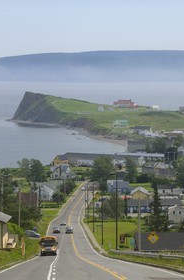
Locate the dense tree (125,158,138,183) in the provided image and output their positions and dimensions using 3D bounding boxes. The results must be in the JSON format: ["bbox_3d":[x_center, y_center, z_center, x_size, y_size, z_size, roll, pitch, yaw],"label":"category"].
[{"bbox_3d":[21.920,16.370,615.000,7.800,14.300,7.800,0,4,0],"label":"dense tree"}]

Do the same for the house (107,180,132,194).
[{"bbox_3d":[13.548,23.461,552.000,11.500,6.800,8.500,0,4,0],"label":"house"}]

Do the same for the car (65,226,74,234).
[{"bbox_3d":[-5.430,22.100,270.000,1.850,1.550,4.600,0,-3,-1],"label":"car"}]

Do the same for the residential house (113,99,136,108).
[{"bbox_3d":[36.925,-40.505,1240.000,25.500,9.800,13.000,0,4,0],"label":"residential house"}]

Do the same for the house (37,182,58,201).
[{"bbox_3d":[-20.278,23.468,505.000,9.000,7.600,9.500,0,4,5],"label":"house"}]

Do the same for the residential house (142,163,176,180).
[{"bbox_3d":[37.764,17.791,620.000,17.000,8.500,10.000,0,4,5],"label":"residential house"}]

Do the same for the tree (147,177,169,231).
[{"bbox_3d":[17.910,17.910,303.000,6.000,14.600,6.000,0,4,0],"label":"tree"}]

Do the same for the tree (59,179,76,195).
[{"bbox_3d":[-11.670,22.150,528.000,8.400,7.700,8.200,0,4,0],"label":"tree"}]

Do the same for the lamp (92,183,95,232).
[{"bbox_3d":[0.452,17.058,278.000,0.500,12.200,0.400,0,4,0],"label":"lamp"}]

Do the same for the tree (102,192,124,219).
[{"bbox_3d":[7.528,22.933,388.000,7.600,8.900,7.600,0,4,0],"label":"tree"}]

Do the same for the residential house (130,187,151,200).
[{"bbox_3d":[19.519,22.585,446.184,7.000,5.500,11.000,0,4,4],"label":"residential house"}]

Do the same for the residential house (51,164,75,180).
[{"bbox_3d":[-17.109,18.535,632.000,12.500,8.600,10.000,-1,4,-12],"label":"residential house"}]

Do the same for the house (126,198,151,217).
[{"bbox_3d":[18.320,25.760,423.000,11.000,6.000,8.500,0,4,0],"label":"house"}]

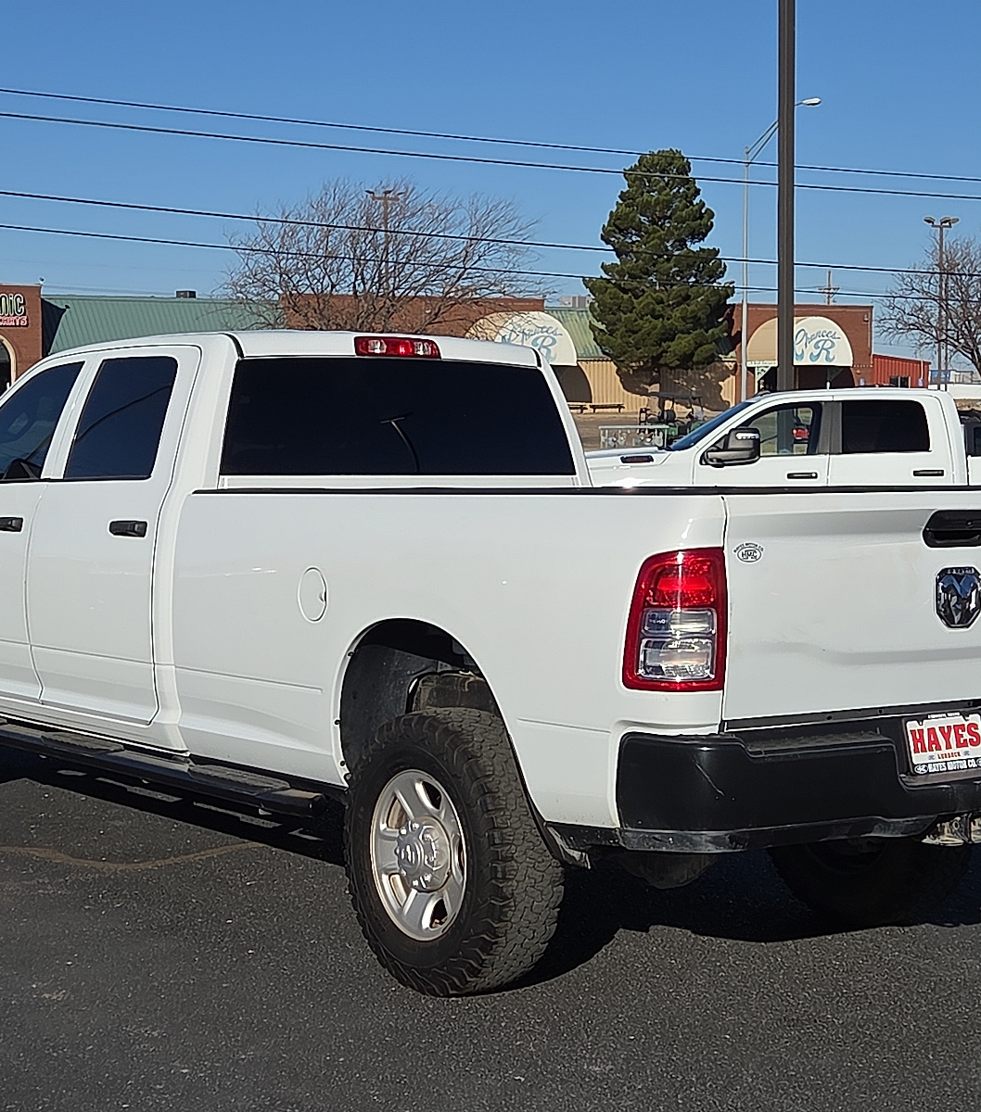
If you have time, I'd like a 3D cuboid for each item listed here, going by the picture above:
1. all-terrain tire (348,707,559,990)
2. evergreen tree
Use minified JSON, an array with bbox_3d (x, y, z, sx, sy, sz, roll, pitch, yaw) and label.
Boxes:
[{"bbox_3d":[-0.113,0.847,6.508,0.265,0.825,0.825,-2,4,-35],"label":"all-terrain tire"},{"bbox_3d":[9.280,-15.084,125.000,8.200,14.600,8.200,0,4,4],"label":"evergreen tree"}]

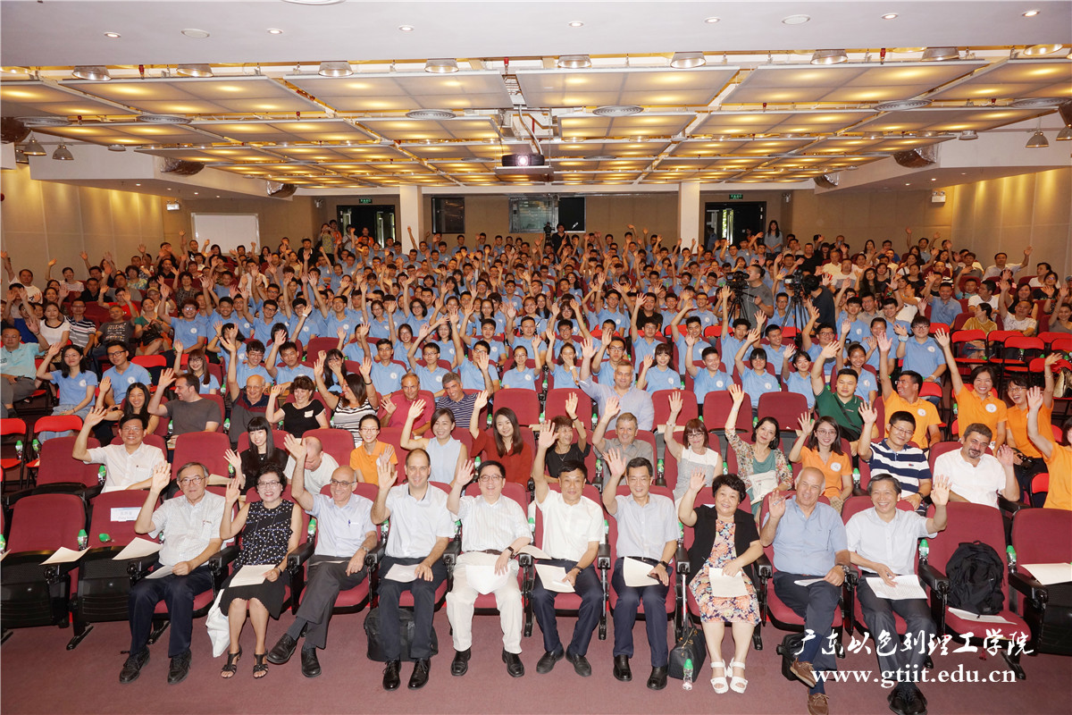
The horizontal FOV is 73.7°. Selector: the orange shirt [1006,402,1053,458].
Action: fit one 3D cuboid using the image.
[{"bbox_3d":[4.559,0.672,6.600,0.410,0.520,0.260,3,9,25],"label":"orange shirt"}]

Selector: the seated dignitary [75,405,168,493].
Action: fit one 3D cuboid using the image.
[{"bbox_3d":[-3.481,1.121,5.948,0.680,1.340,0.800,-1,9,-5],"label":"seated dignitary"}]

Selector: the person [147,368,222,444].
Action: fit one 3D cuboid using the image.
[{"bbox_3d":[-3.431,0.775,6.764,0.680,1.280,0.850,-1,8,-2],"label":"person"}]

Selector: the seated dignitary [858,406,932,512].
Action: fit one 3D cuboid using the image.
[{"bbox_3d":[2.750,1.069,5.424,0.560,1.360,0.740,2,9,16],"label":"seated dignitary"}]

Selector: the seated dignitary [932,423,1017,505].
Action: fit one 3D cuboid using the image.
[{"bbox_3d":[3.320,1.136,5.408,0.600,1.200,0.740,2,9,19],"label":"seated dignitary"}]

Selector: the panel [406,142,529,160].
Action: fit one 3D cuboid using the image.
[{"bbox_3d":[-1.174,-3.694,12.716,2.200,0.070,1.830,0,8,3],"label":"panel"}]

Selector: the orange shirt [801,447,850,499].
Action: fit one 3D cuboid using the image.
[{"bbox_3d":[2.348,0.952,5.839,0.400,0.480,0.260,2,8,14],"label":"orange shirt"}]

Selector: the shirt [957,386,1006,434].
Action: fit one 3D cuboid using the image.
[{"bbox_3d":[4.059,0.524,6.500,0.430,0.520,0.260,3,9,23],"label":"shirt"}]

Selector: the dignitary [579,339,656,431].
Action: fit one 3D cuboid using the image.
[{"bbox_3d":[0.810,0.644,7.043,0.660,1.620,0.800,0,9,6],"label":"dignitary"}]

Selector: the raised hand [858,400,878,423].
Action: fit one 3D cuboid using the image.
[{"bbox_3d":[2.578,0.427,5.550,0.145,0.190,0.080,2,9,19],"label":"raised hand"}]

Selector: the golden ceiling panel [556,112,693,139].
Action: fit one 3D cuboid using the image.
[{"bbox_3d":[1.276,-3.385,10.407,1.860,0.070,1.830,0,8,3],"label":"golden ceiling panel"}]

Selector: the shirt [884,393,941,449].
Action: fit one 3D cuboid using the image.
[{"bbox_3d":[3.493,0.608,6.617,0.520,0.550,0.280,1,9,8],"label":"shirt"}]

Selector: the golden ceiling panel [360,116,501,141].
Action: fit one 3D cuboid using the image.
[{"bbox_3d":[-1.397,-3.166,9.931,1.700,0.060,1.780,0,9,3],"label":"golden ceiling panel"}]

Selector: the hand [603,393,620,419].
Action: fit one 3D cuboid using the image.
[{"bbox_3d":[0.595,0.389,5.601,0.110,0.185,0.060,19,12,-2],"label":"hand"}]

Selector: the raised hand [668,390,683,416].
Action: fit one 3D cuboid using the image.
[{"bbox_3d":[1.145,0.369,5.850,0.115,0.200,0.070,2,9,14],"label":"raised hand"}]

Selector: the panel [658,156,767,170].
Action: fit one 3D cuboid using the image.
[{"bbox_3d":[3.641,-4.037,14.759,2.220,0.070,1.830,0,8,3],"label":"panel"}]

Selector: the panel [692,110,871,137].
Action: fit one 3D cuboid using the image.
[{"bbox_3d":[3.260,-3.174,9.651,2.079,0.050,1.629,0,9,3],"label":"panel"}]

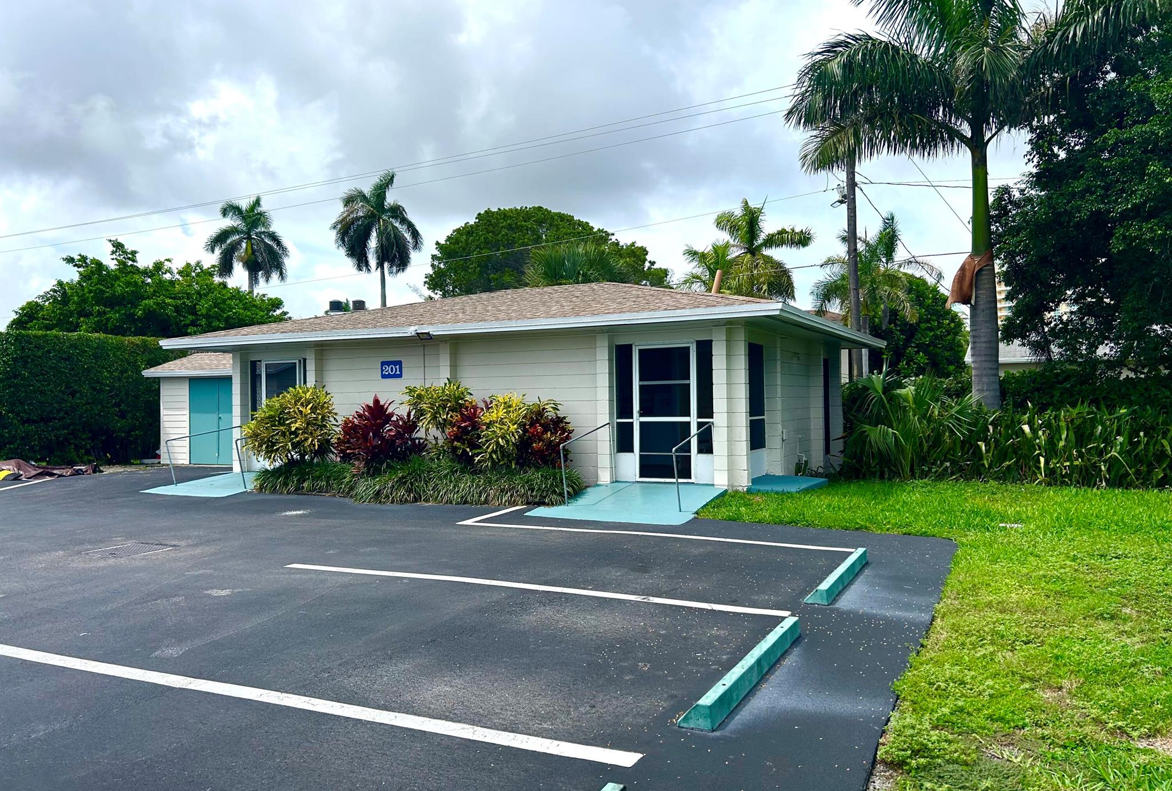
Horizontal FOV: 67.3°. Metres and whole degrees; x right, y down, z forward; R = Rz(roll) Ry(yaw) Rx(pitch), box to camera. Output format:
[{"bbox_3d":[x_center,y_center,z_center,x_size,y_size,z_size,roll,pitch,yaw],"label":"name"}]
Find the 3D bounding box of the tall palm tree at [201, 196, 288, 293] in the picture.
[{"bbox_3d":[-19.611,-4.723,50.958,5.000,13.631,5.000,-1,0,0],"label":"tall palm tree"}]

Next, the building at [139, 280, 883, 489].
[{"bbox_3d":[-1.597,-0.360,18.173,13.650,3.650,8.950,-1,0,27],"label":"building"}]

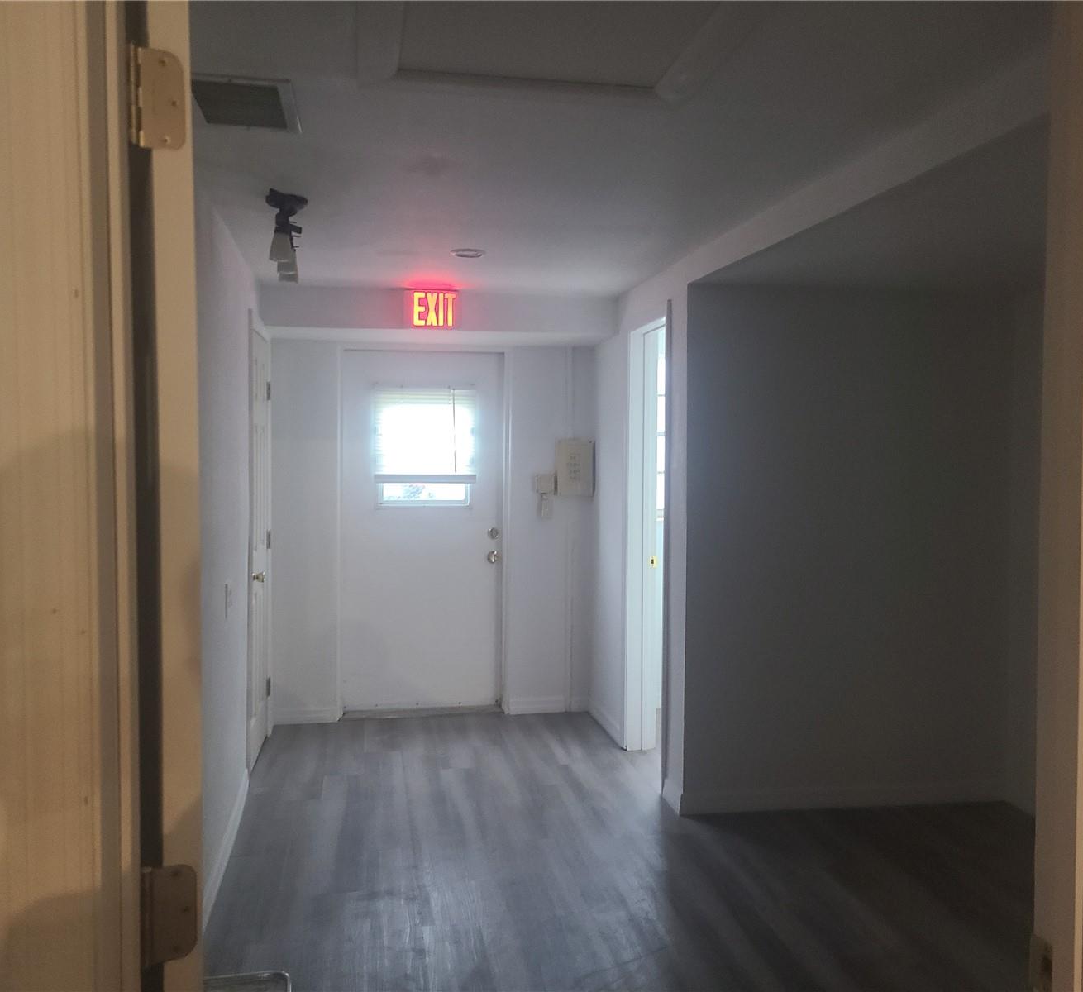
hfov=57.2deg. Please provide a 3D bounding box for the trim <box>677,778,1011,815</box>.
[{"bbox_3d":[1.281,1.273,4.207,1.435,0.094,0.015,0,3,-7],"label":"trim"}]

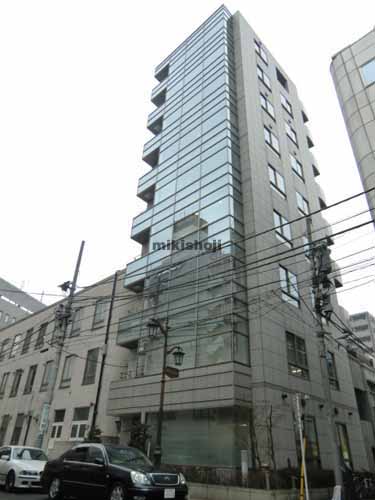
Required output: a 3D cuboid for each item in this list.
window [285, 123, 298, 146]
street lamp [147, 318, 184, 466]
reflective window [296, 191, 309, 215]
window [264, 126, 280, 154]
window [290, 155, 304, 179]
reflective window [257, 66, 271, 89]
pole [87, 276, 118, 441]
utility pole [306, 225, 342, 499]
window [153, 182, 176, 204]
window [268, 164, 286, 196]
[{"bbox_3d":[8.105,-8.958,26.984,0.150,1.600,1.830,-24,-39,37],"label":"window"},{"bbox_3d":[-0.887,5.016,11.724,0.500,5.544,1.650,-24,-40,37],"label":"street lamp"},{"bbox_3d":[7.880,-3.021,23.516,0.150,1.600,1.830,-24,-39,37],"label":"reflective window"},{"bbox_3d":[5.639,-7.228,23.065,0.150,1.600,1.830,-24,-39,37],"label":"window"},{"bbox_3d":[7.879,-5.834,24.927,0.150,1.486,1.795,-24,-40,37],"label":"window"},{"bbox_3d":[5.757,-12.924,26.149,0.150,1.534,1.828,-24,-40,37],"label":"reflective window"},{"bbox_3d":[-4.837,6.257,19.521,0.200,11.036,0.200,-24,-40,37],"label":"pole"},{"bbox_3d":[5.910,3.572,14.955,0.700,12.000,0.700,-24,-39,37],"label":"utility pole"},{"bbox_3d":[-1.402,-3.576,21.601,1.950,1.180,0.140,-24,-39,37],"label":"window"},{"bbox_3d":[5.419,-4.120,21.018,0.150,1.430,1.845,-24,-40,37],"label":"window"}]

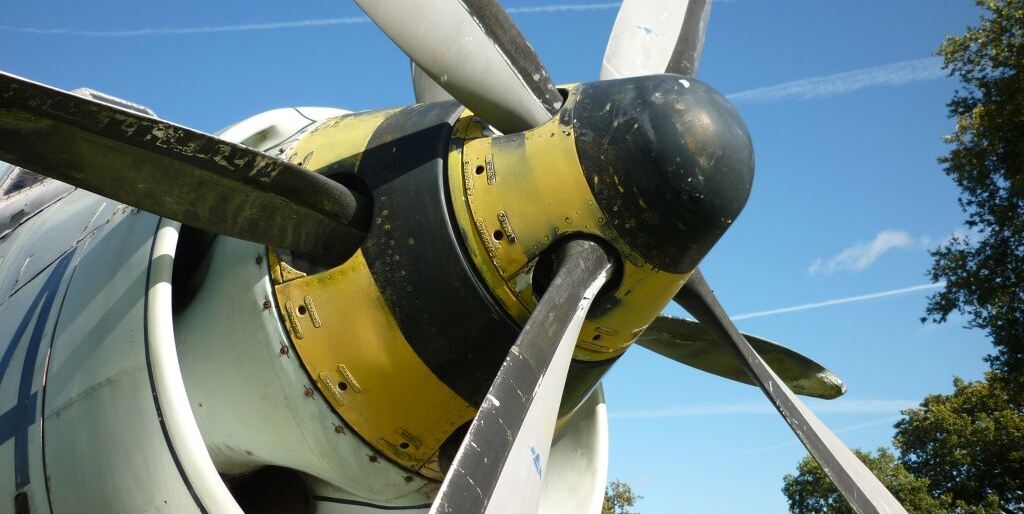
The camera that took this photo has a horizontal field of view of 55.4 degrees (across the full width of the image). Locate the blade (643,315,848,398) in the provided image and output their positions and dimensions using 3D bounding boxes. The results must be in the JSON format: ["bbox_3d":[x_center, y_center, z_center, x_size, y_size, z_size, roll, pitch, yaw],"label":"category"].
[{"bbox_3d":[0.700,0.308,3.030,1.450,0.105,0.250,19,-43,-43],"label":"blade"}]

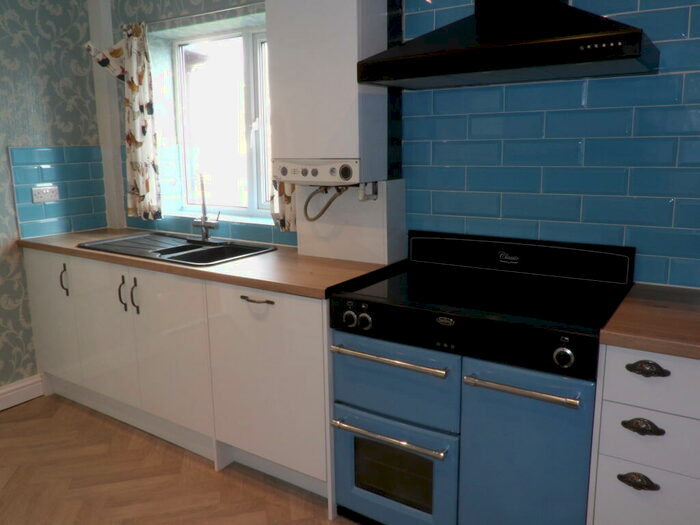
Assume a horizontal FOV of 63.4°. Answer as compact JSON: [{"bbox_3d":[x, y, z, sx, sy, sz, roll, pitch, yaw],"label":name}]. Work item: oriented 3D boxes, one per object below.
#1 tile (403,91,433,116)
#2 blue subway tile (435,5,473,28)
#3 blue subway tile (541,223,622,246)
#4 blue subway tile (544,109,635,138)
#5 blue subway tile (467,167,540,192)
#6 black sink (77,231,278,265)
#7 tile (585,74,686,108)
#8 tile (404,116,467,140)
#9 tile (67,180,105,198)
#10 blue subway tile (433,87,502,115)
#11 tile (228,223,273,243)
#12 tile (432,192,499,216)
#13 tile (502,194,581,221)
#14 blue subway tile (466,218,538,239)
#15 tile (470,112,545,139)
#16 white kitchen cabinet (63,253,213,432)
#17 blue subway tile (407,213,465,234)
[{"bbox_3d":[0.287,-0.656,2.349,0.129,0.100,0.010,6,13,34],"label":"tile"},{"bbox_3d":[0.459,-0.930,2.173,0.300,0.100,0.010,6,13,34],"label":"blue subway tile"},{"bbox_3d":[0.875,-0.099,2.149,0.300,0.100,0.010,6,13,32],"label":"blue subway tile"},{"bbox_3d":[0.851,-0.495,2.025,0.296,0.099,0.010,7,14,32],"label":"blue subway tile"},{"bbox_3d":[0.602,-0.325,2.226,0.296,0.099,0.010,7,14,32],"label":"blue subway tile"},{"bbox_3d":[-0.893,0.005,2.887,1.000,0.180,0.500,6,13,32],"label":"black sink"},{"bbox_3d":[0.966,-0.582,1.931,0.296,0.099,0.010,7,14,32],"label":"tile"},{"bbox_3d":[0.358,-0.561,2.383,0.292,0.100,0.010,6,13,32],"label":"tile"},{"bbox_3d":[-1.614,-0.448,3.471,0.010,0.100,0.244,6,13,32],"label":"tile"},{"bbox_3d":[0.466,-0.635,2.229,0.300,0.100,0.010,6,13,34],"label":"blue subway tile"},{"bbox_3d":[-0.524,-0.160,3.008,0.296,0.096,0.010,7,14,32],"label":"tile"},{"bbox_3d":[0.476,-0.239,2.328,0.296,0.099,0.010,7,14,32],"label":"tile"},{"bbox_3d":[0.728,-0.210,2.167,0.296,0.099,0.010,7,14,32],"label":"tile"},{"bbox_3d":[0.607,-0.125,2.265,0.296,0.099,0.010,7,14,32],"label":"blue subway tile"},{"bbox_3d":[0.611,-0.533,2.227,0.300,0.100,0.010,6,13,32],"label":"tile"},{"bbox_3d":[-0.851,0.321,2.894,1.002,0.713,0.580,6,13,34],"label":"white kitchen cabinet"},{"bbox_3d":[0.365,-0.154,2.465,0.292,0.100,0.010,6,13,32],"label":"blue subway tile"}]

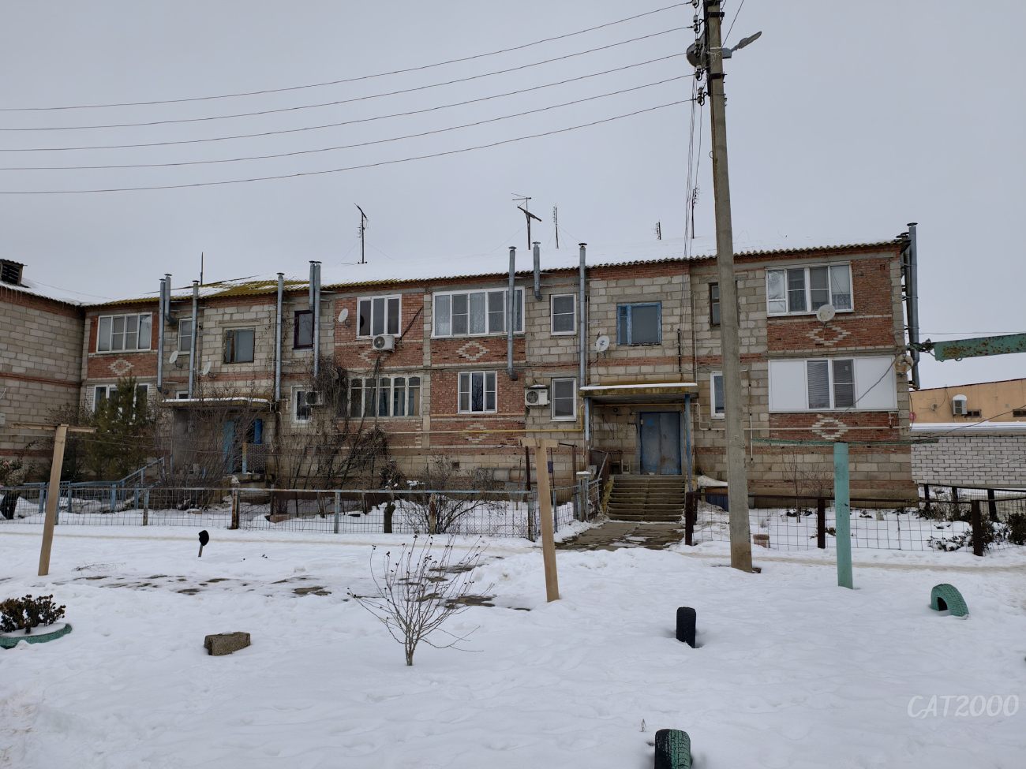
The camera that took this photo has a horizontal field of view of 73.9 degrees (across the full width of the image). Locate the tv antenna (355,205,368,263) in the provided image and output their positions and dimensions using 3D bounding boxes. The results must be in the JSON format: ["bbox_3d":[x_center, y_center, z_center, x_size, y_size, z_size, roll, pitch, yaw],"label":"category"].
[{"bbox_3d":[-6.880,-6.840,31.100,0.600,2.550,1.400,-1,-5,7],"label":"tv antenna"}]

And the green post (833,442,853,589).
[{"bbox_3d":[4.015,1.583,8.269,0.160,1.750,0.160,-3,-7,25],"label":"green post"}]

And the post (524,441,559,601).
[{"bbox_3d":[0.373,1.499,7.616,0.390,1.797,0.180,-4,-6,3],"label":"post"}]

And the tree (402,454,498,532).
[{"bbox_3d":[-1.313,2.370,14.692,2.082,1.674,1.600,0,-6,-6],"label":"tree"}]

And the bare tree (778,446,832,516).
[{"bbox_3d":[7.252,2.430,16.967,1.231,1.761,1.100,-3,-7,22],"label":"bare tree"}]

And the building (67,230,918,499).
[{"bbox_3d":[-1.646,-0.586,29.897,31.000,10.500,12.400,-2,-6,15],"label":"building"}]

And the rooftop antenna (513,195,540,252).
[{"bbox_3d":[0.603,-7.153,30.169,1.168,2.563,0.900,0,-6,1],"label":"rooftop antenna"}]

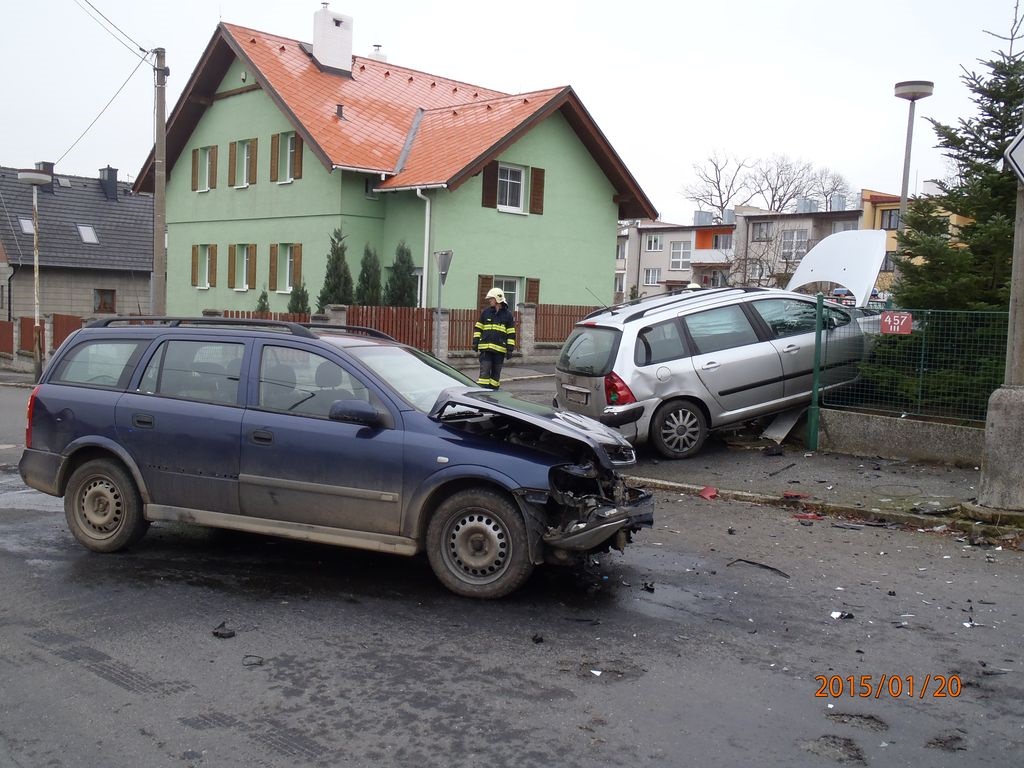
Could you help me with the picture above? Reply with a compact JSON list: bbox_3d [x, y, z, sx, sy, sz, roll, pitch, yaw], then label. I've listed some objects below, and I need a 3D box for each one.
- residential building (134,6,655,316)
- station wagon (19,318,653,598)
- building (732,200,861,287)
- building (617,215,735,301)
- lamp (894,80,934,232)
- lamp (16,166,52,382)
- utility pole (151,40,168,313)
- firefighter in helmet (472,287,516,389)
[{"bbox_3d":[-3.209,-6.107,30.090,13.600,9.600,12.000,8,8,44],"label":"residential building"},{"bbox_3d":[-1.207,0.340,6.455,4.200,1.510,1.750,2,5,19],"label":"station wagon"},{"bbox_3d":[23.996,-9.568,70.907,10.000,6.800,9.800,-3,8,-43],"label":"building"},{"bbox_3d":[16.809,-10.131,80.083,10.000,6.600,11.490,-3,8,-43],"label":"building"},{"bbox_3d":[5.976,-2.258,14.524,0.590,4.650,0.590,2,6,0],"label":"lamp"},{"bbox_3d":[-8.539,-1.920,16.985,0.590,3.830,0.590,2,6,0],"label":"lamp"},{"bbox_3d":[-8.108,-4.089,21.842,0.340,7.100,0.340,2,6,0],"label":"utility pole"},{"bbox_3d":[-0.299,-0.739,16.200,0.740,1.820,0.420,4,6,14],"label":"firefighter in helmet"}]

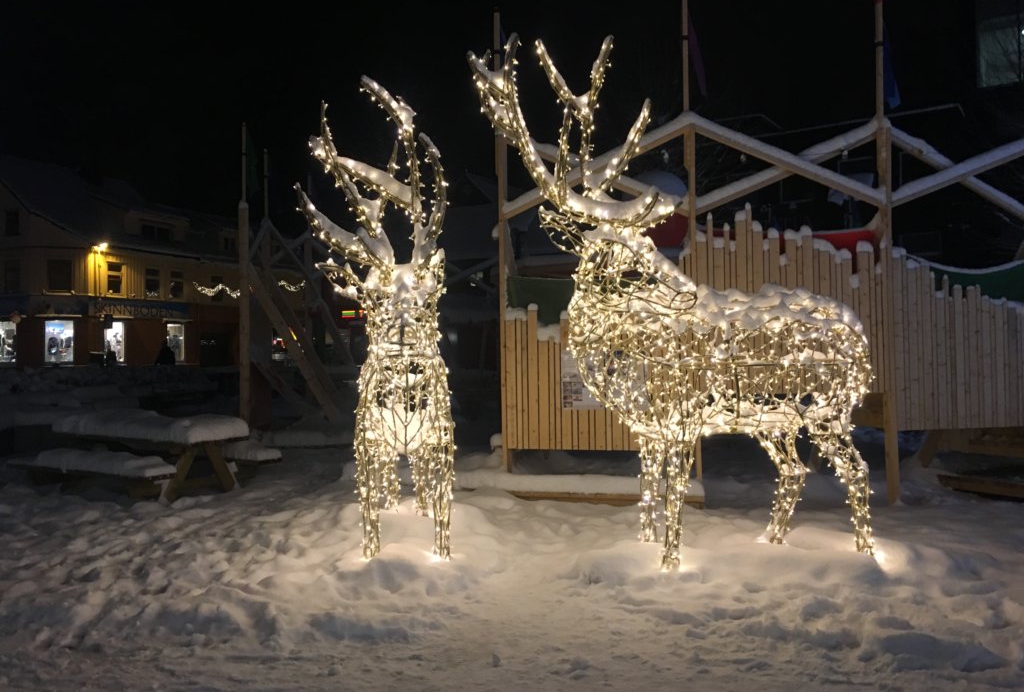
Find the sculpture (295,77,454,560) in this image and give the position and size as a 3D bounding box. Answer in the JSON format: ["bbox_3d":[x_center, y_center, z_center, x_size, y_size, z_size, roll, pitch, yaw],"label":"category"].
[{"bbox_3d":[-1.090,-0.220,7.000,1.150,3.600,2.200,-1,-1,-6],"label":"sculpture"}]

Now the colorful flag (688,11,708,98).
[{"bbox_3d":[1.957,-3.058,9.000,0.210,0.920,0.120,-1,-1,0],"label":"colorful flag"}]

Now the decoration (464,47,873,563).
[{"bbox_3d":[1.240,-0.350,6.350,2.900,3.800,1.200,0,-1,-16],"label":"decoration"}]

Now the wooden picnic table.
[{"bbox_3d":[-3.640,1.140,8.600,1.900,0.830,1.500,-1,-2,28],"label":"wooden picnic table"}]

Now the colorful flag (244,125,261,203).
[{"bbox_3d":[-4.326,-3.059,14.300,0.250,1.200,0.150,-1,-1,0],"label":"colorful flag"}]

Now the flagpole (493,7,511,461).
[{"bbox_3d":[-0.109,-1.182,9.800,0.150,5.390,0.150,-1,-1,5],"label":"flagpole"}]

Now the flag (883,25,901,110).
[{"bbox_3d":[3.937,-2.889,8.900,0.190,0.900,0.120,-1,-1,0],"label":"flag"}]

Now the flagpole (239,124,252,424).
[{"bbox_3d":[-4.490,-1.183,14.400,0.160,5.100,0.160,-1,-1,5],"label":"flagpole"}]

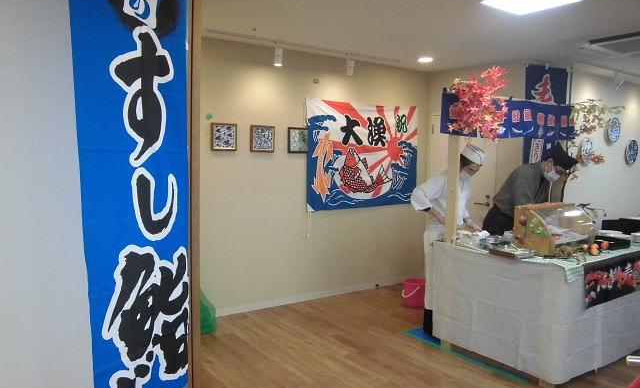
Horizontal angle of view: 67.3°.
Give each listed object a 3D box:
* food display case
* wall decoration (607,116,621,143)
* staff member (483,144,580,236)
[{"bbox_3d":[1.739,0.248,3.544,0.610,0.320,0.275,-2,5,-36],"label":"food display case"},{"bbox_3d":[3.658,-0.793,5.969,0.318,0.318,0.035,-2,5,-34],"label":"wall decoration"},{"bbox_3d":[1.894,0.338,4.348,0.556,1.599,0.745,-3,6,-39],"label":"staff member"}]

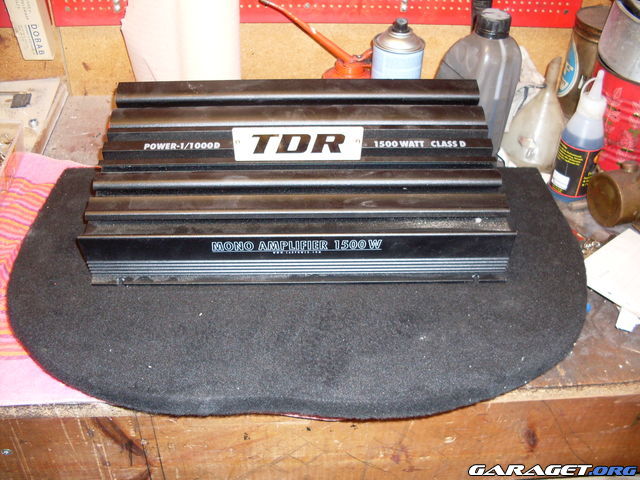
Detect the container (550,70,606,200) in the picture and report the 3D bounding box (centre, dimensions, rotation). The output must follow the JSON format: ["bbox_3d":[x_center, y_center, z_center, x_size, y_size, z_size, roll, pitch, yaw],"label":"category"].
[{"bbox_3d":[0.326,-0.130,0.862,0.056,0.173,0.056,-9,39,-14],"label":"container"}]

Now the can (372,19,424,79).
[{"bbox_3d":[0.099,-0.199,0.920,0.066,0.188,0.066,6,38,5],"label":"can"}]

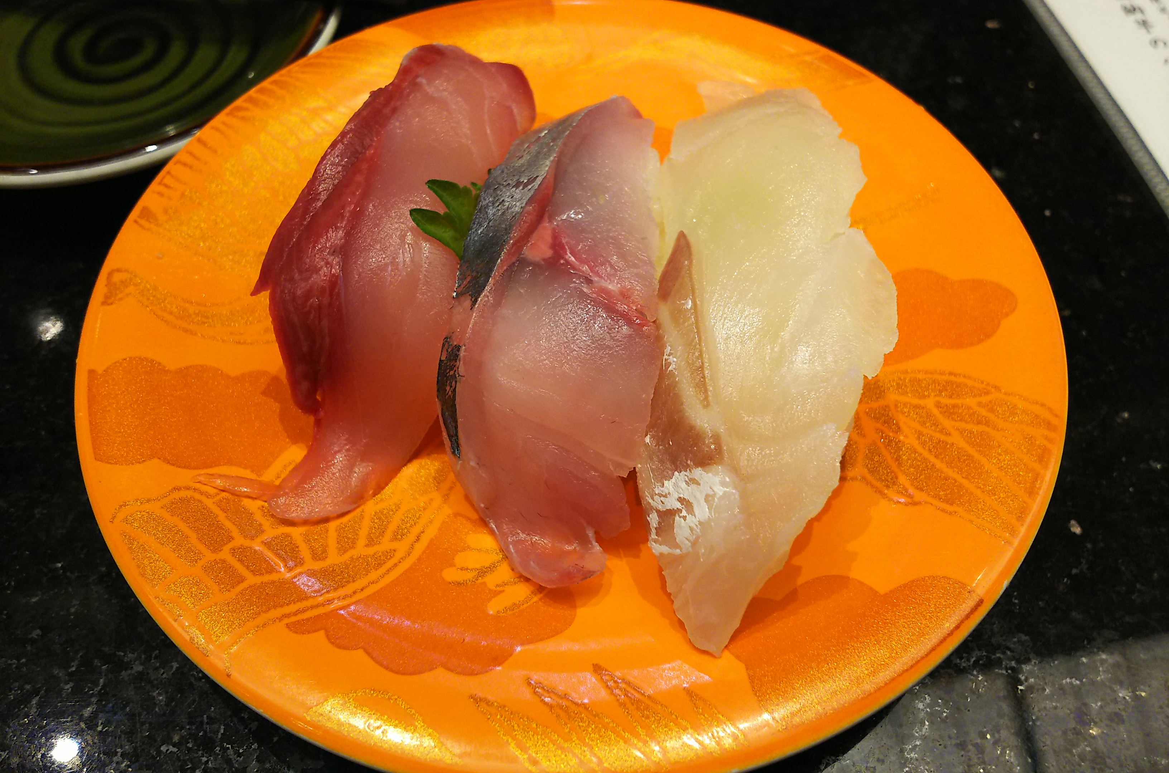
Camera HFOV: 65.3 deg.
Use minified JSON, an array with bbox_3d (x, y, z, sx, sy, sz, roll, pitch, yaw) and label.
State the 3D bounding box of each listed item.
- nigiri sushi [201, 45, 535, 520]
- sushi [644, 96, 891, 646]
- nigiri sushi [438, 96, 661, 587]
[{"bbox_3d":[-0.031,-0.025,0.150,0.036,0.028,0.093,13,58,9],"label":"nigiri sushi"},{"bbox_3d":[0.029,-0.012,0.141,0.037,0.028,0.102,6,57,4],"label":"sushi"},{"bbox_3d":[-0.005,-0.015,0.143,0.033,0.029,0.087,3,57,2],"label":"nigiri sushi"}]

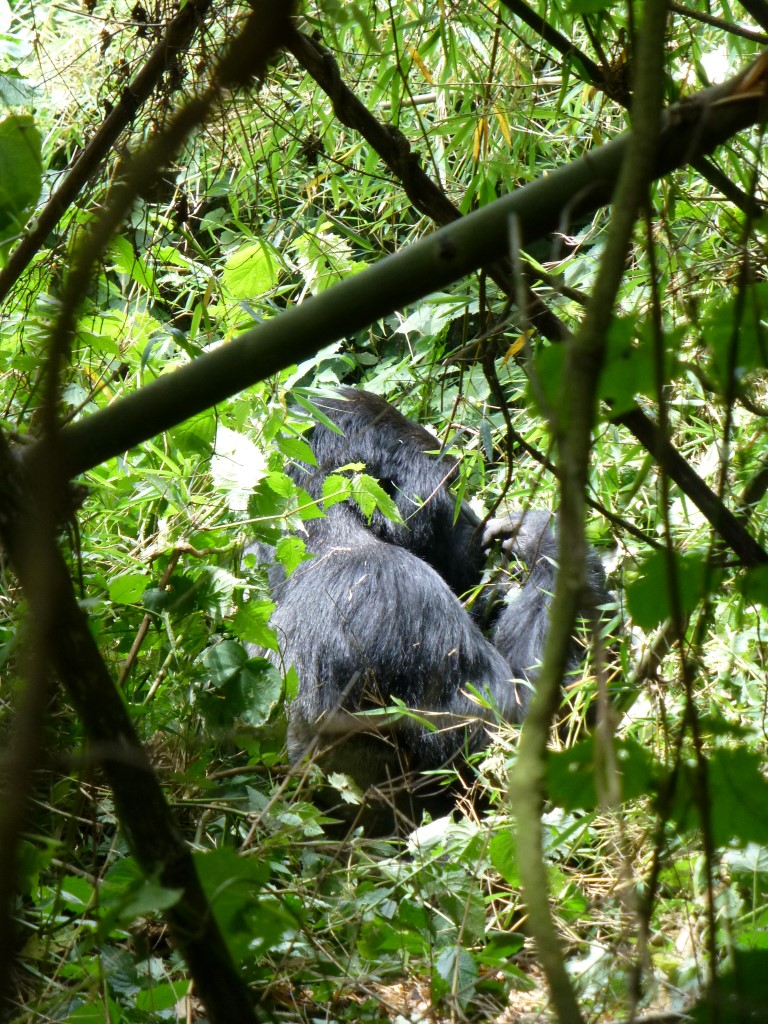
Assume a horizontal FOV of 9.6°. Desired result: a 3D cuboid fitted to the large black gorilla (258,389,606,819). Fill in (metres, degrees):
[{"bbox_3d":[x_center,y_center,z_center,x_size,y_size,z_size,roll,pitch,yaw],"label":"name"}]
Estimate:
[{"bbox_3d":[0.094,0.194,8.800,0.660,0.800,0.580,-7,10,-40],"label":"large black gorilla"}]

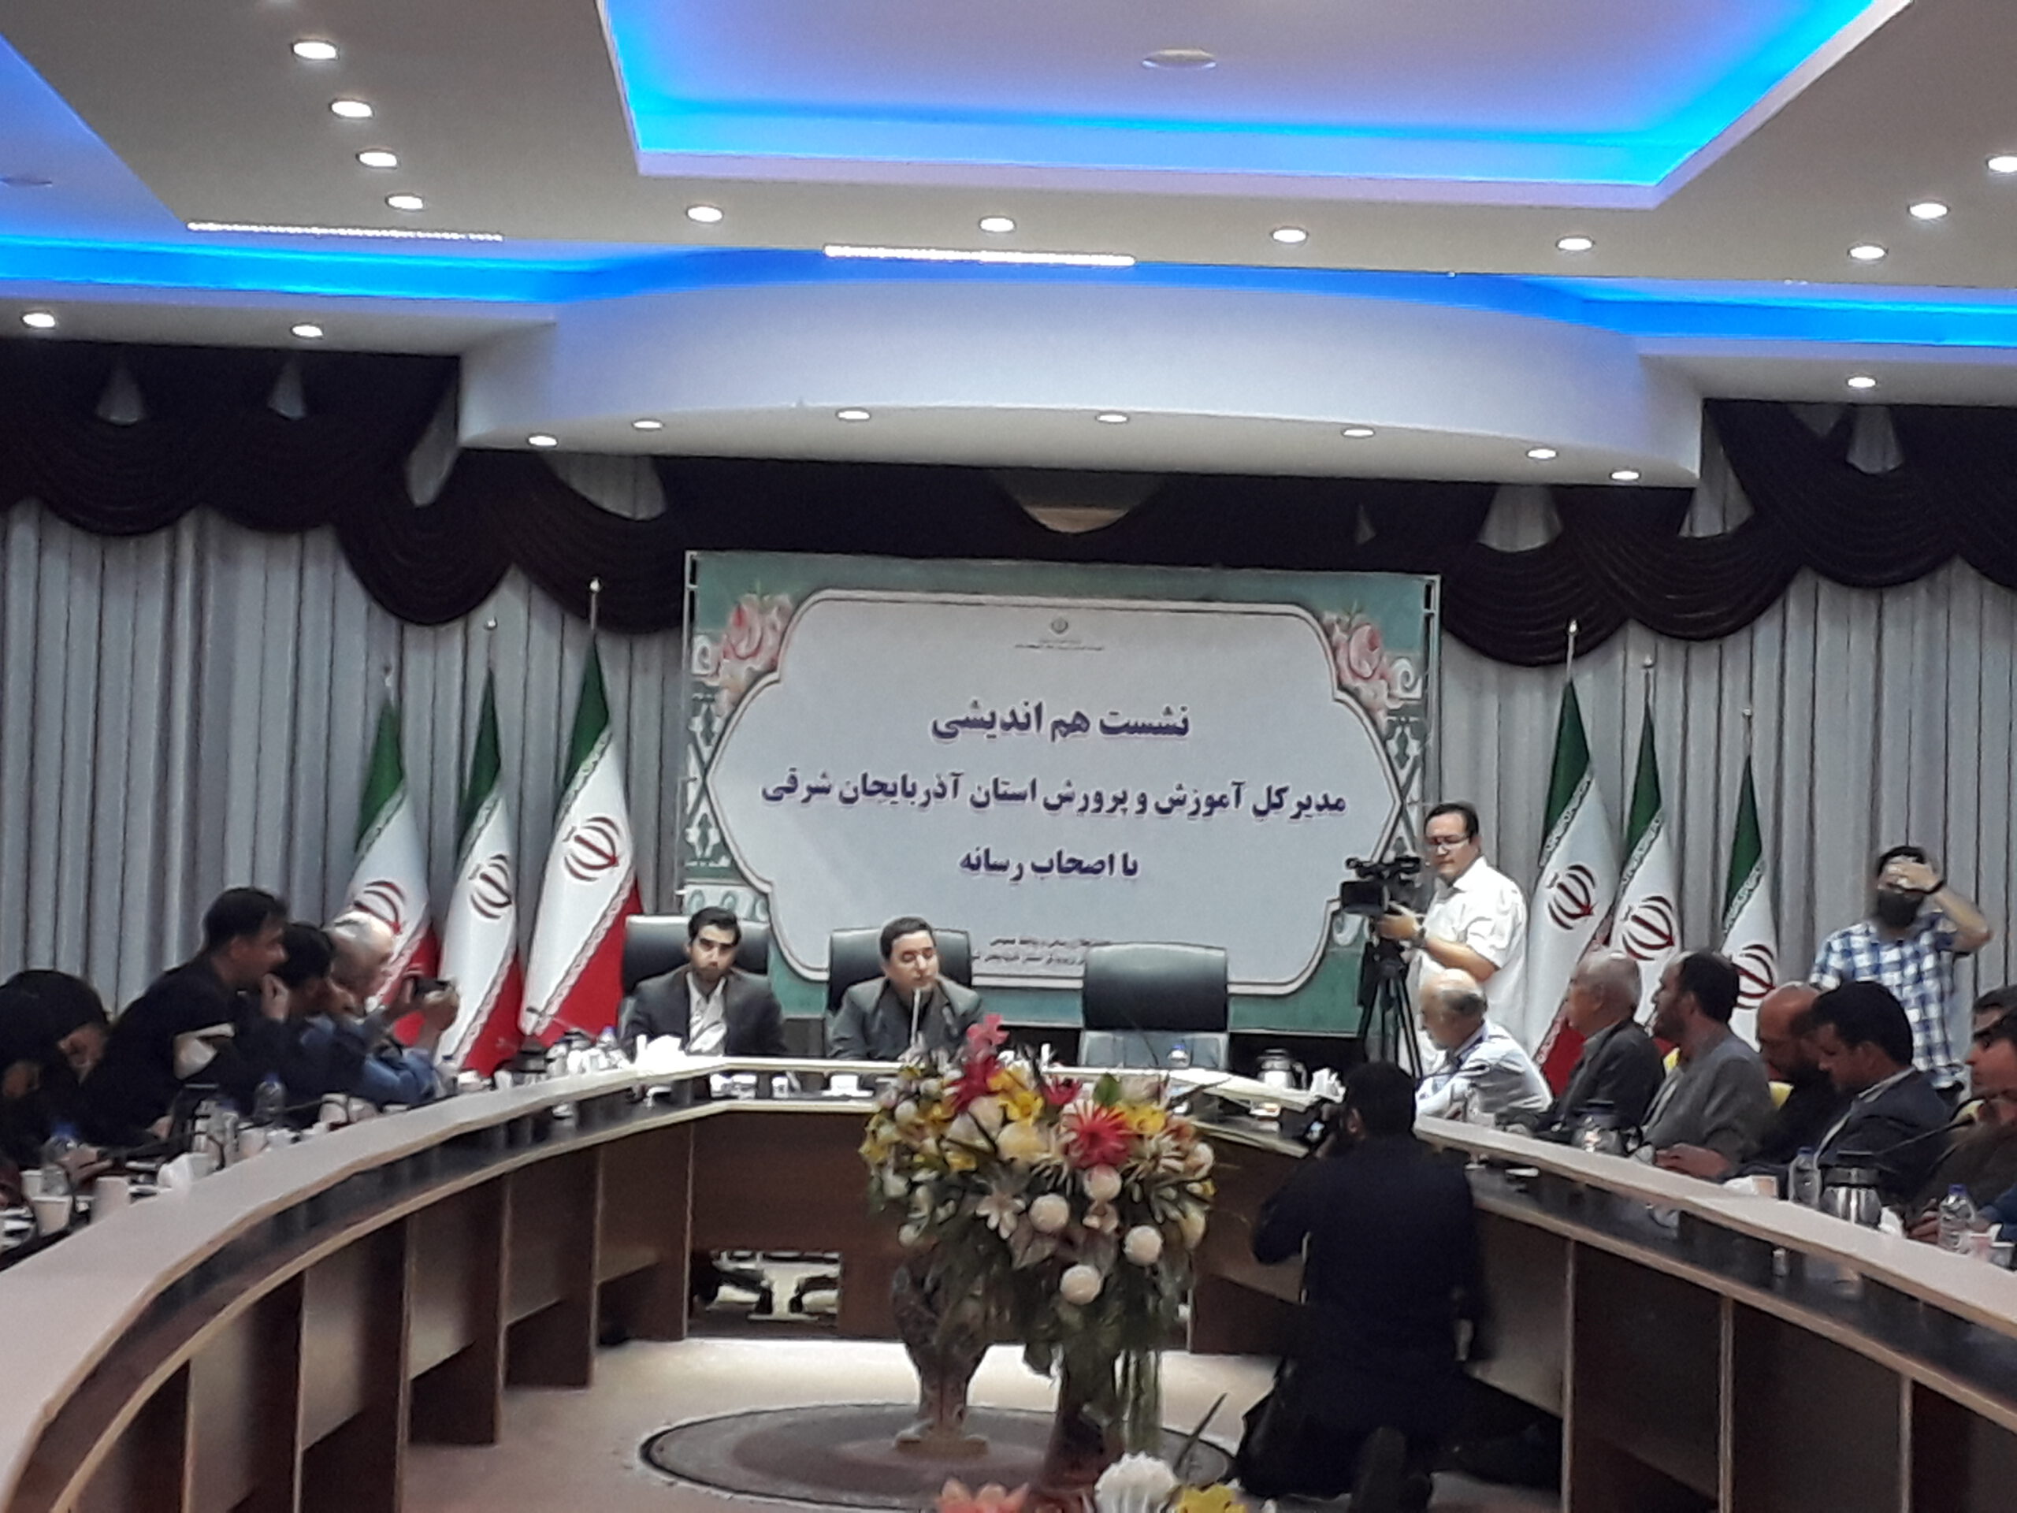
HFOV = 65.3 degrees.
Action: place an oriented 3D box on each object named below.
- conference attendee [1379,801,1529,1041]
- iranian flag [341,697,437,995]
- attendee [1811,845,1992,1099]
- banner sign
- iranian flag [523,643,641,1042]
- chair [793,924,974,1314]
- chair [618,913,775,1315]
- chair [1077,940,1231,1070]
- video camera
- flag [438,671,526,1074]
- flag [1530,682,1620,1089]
[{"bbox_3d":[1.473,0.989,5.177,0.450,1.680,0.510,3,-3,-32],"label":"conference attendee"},{"bbox_3d":[-2.529,0.599,6.400,0.420,1.660,0.260,2,-3,-9],"label":"iranian flag"},{"bbox_3d":[3.142,1.086,5.529,0.600,1.620,0.380,0,-3,25],"label":"attendee"},{"bbox_3d":[0.213,0.166,6.750,3.240,1.980,0.100,2,-3,0],"label":"banner sign"},{"bbox_3d":[-1.728,0.375,6.400,0.460,1.660,0.270,2,-3,-6],"label":"iranian flag"},{"bbox_3d":[-0.369,1.181,5.219,0.600,1.190,0.670,2,-3,-1],"label":"chair"},{"bbox_3d":[-1.017,1.151,5.220,0.600,1.210,0.670,2,-3,-3],"label":"chair"},{"bbox_3d":[0.479,1.218,5.247,0.600,1.170,0.670,2,-3,1],"label":"chair"},{"bbox_3d":[1.196,0.417,5.050,0.310,0.210,0.160,3,-3,-28],"label":"video camera"},{"bbox_3d":[-2.138,0.497,6.400,0.380,1.680,0.250,2,-3,-6],"label":"flag"},{"bbox_3d":[2.292,0.529,6.400,0.400,1.660,0.260,1,-3,6],"label":"flag"}]

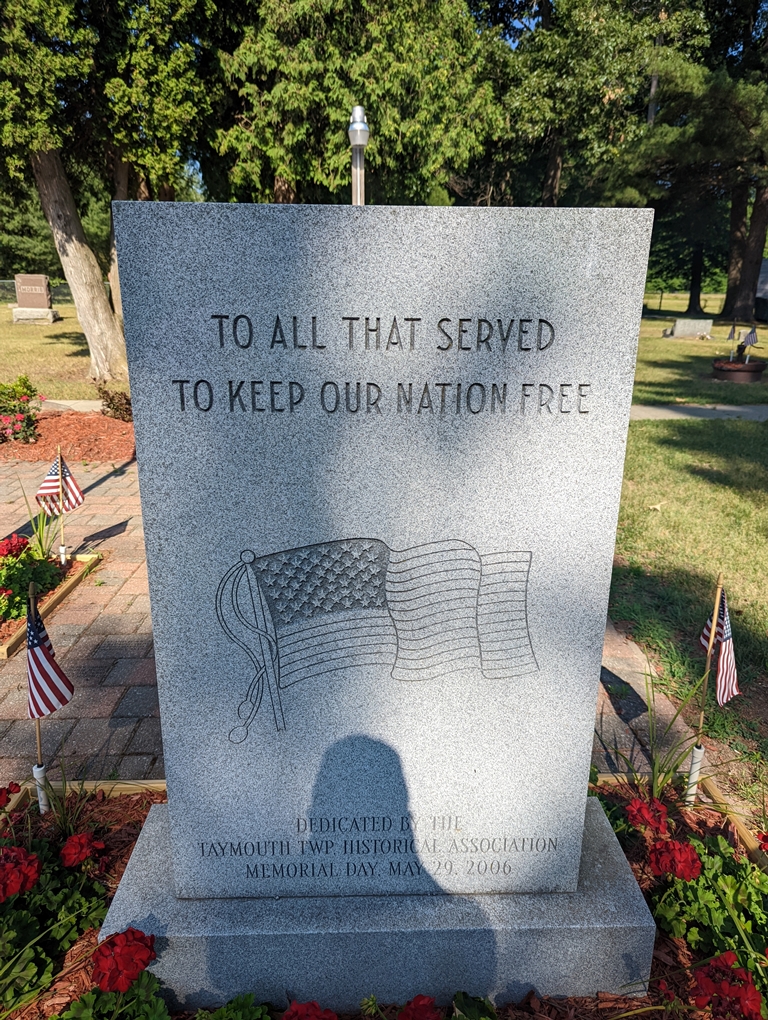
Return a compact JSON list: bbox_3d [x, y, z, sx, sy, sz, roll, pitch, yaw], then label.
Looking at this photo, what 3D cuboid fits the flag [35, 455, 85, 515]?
[{"bbox_3d":[-1.596,-0.114,3.482,0.240,0.290,0.110,-3,18,-11],"label":"flag"}]

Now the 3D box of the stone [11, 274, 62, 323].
[{"bbox_3d":[-9.391,-5.696,19.100,1.070,1.200,0.400,2,17,3],"label":"stone"}]

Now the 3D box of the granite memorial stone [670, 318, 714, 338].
[{"bbox_3d":[8.930,-5.254,20.500,1.050,0.500,0.270,1,17,0],"label":"granite memorial stone"}]

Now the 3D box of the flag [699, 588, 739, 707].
[{"bbox_3d":[0.871,0.362,1.843,0.100,0.315,0.090,8,19,22],"label":"flag"}]

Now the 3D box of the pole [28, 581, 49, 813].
[{"bbox_3d":[-0.885,0.495,1.817,0.034,0.661,0.034,4,15,0],"label":"pole"}]

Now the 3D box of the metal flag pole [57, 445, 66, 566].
[{"bbox_3d":[-1.587,-0.017,3.488,0.034,0.610,0.034,5,15,0],"label":"metal flag pole"}]

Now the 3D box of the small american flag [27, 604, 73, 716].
[{"bbox_3d":[-0.832,0.379,1.768,0.118,0.300,0.090,-6,19,-22],"label":"small american flag"}]

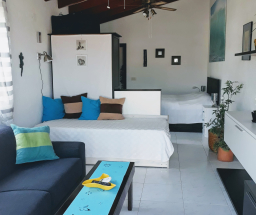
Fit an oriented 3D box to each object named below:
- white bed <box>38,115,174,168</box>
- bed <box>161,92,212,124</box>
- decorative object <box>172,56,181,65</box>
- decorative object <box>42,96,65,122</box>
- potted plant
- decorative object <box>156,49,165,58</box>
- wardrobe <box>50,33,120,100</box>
[{"bbox_3d":[-0.347,0.481,4.272,2.080,0.570,1.000,1,9,9],"label":"white bed"},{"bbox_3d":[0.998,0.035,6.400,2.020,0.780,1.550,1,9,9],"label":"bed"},{"bbox_3d":[1.351,-1.303,7.440,0.260,0.255,0.035,1,9,9],"label":"decorative object"},{"bbox_3d":[-1.238,0.025,4.439,0.400,0.385,0.140,-9,-3,-44],"label":"decorative object"},{"bbox_3d":[1.459,0.177,4.121,0.500,1.190,0.550,1,9,9],"label":"potted plant"},{"bbox_3d":[0.911,-1.516,7.474,0.260,0.260,0.035,1,9,9],"label":"decorative object"},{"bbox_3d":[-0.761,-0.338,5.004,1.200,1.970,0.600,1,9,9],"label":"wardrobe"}]

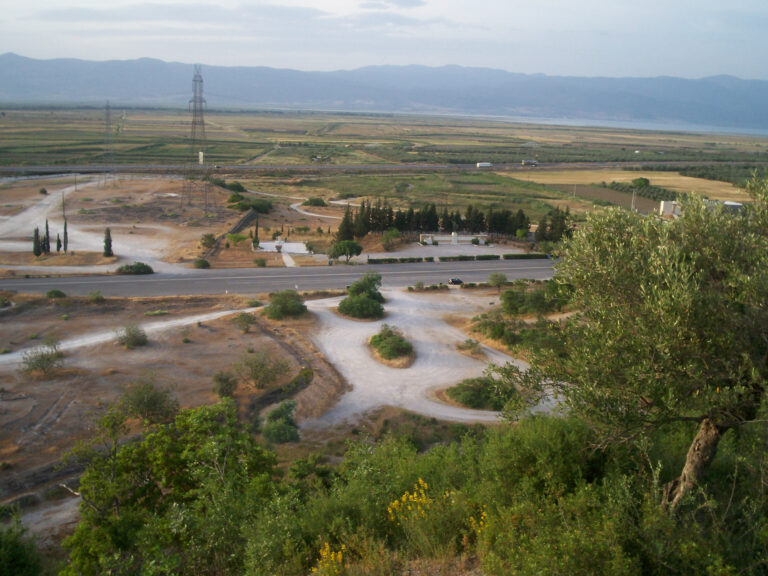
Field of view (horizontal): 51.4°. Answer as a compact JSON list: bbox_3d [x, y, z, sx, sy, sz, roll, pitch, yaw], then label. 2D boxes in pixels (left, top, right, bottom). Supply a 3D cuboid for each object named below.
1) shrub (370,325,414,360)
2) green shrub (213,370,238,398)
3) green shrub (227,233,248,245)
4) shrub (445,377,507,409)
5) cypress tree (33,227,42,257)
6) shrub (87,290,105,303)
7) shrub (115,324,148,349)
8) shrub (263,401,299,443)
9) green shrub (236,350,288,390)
[{"bbox_3d":[1.290,8.720,134.360,6.870,5.050,7.080,3,13,1],"label":"shrub"},{"bbox_3d":[-22.120,13.220,111.130,3.310,3.480,3.410,0,13,-11],"label":"green shrub"},{"bbox_3d":[-45.630,-15.310,248.370,7.000,3.470,6.300,3,13,0],"label":"green shrub"},{"bbox_3d":[13.310,14.610,112.460,8.720,3.790,6.740,5,13,7],"label":"shrub"},{"bbox_3d":[-93.280,-12.500,215.120,2.340,8.050,2.340,3,13,0],"label":"cypress tree"},{"bbox_3d":[-62.040,1.780,171.910,3.770,2.410,3.390,3,13,0],"label":"shrub"},{"bbox_3d":[-41.640,7.860,132.010,5.050,3.600,4.690,-1,13,-18],"label":"shrub"},{"bbox_3d":[-12.520,16.010,97.670,4.480,4.390,5.080,1,13,-7],"label":"shrub"},{"bbox_3d":[-17.750,11.590,116.380,7.690,4.860,6.340,1,13,-9],"label":"green shrub"}]

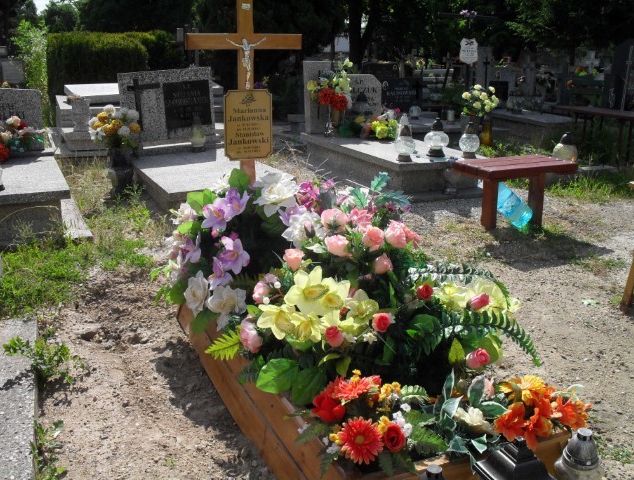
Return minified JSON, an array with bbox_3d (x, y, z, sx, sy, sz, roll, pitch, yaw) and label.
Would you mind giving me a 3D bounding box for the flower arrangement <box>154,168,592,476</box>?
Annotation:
[{"bbox_3d":[0.040,0.150,2.255,0.900,0.520,1.400,-7,18,-24],"label":"flower arrangement"}]

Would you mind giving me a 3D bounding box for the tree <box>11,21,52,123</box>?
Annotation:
[{"bbox_3d":[-4.236,-2.455,9.600,0.650,1.650,0.650,-7,18,-24],"label":"tree"}]

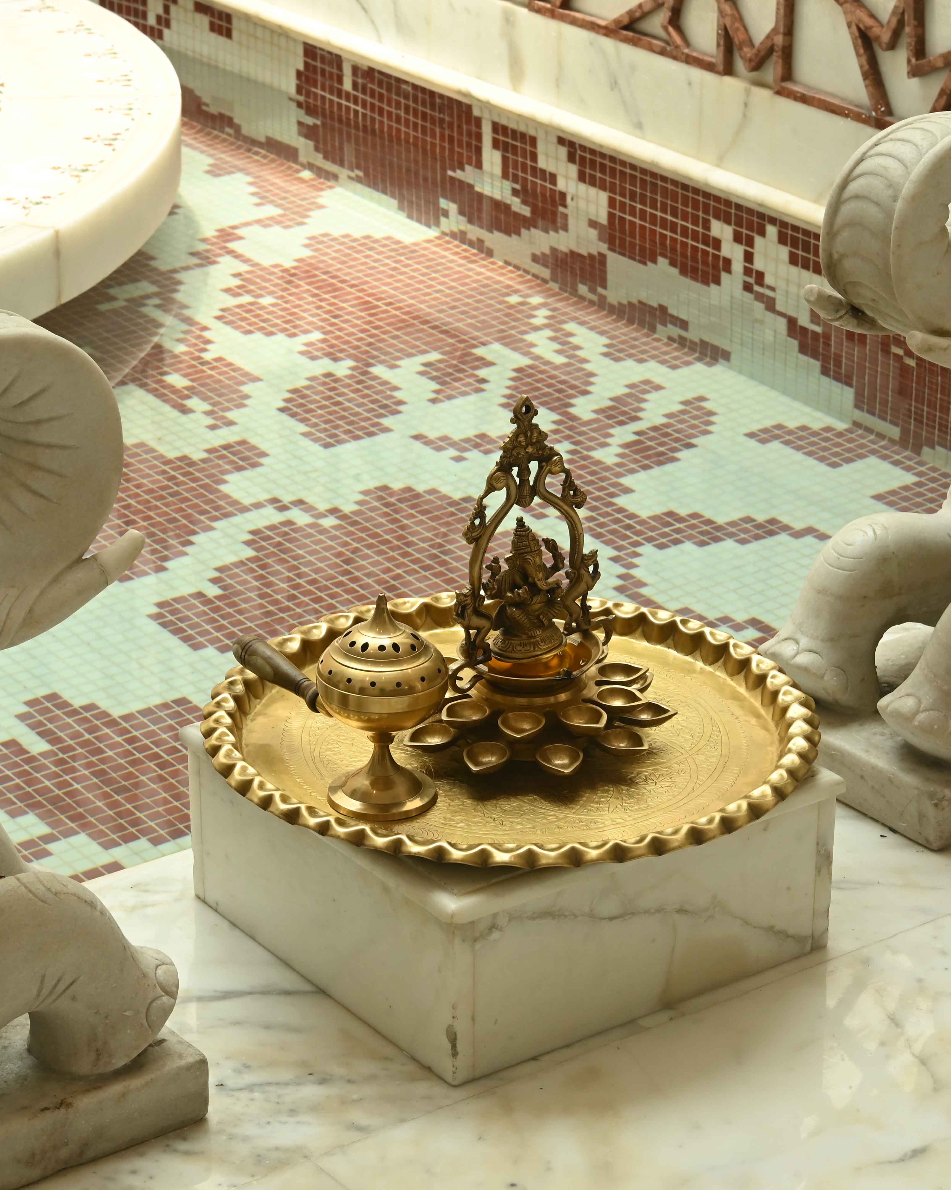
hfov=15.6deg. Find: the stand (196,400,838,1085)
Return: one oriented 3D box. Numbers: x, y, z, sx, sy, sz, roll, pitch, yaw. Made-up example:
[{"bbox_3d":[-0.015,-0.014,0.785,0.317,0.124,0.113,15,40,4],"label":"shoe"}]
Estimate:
[{"bbox_3d":[0.025,0.054,2.575,0.445,0.425,0.445,-16,29,-32],"label":"stand"}]

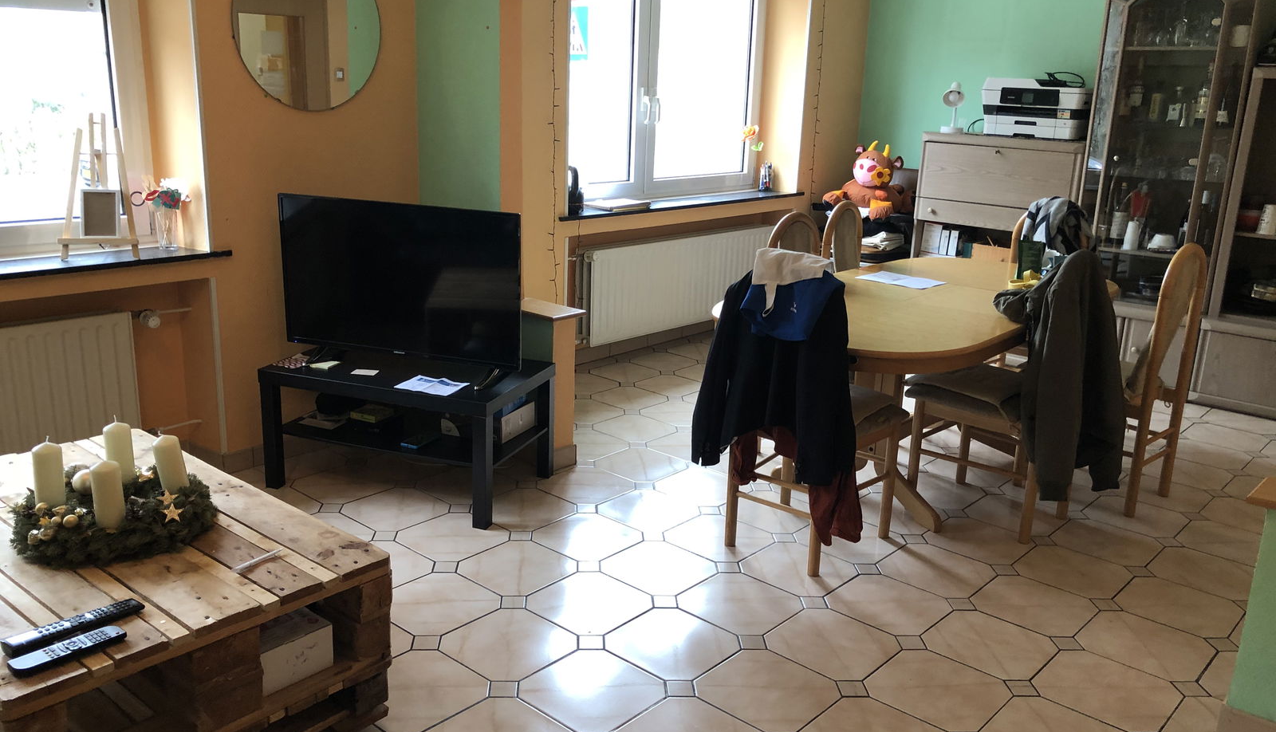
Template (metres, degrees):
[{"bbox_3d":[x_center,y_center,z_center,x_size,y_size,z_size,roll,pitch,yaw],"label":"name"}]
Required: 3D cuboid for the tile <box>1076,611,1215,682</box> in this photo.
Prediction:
[{"bbox_3d":[1.438,0.788,2.923,0.312,0.010,0.312,15,20,39],"label":"tile"}]

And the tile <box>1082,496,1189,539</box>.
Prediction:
[{"bbox_3d":[1.849,0.560,3.830,0.315,0.010,0.315,15,20,39],"label":"tile"}]

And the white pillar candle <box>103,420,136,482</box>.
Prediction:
[{"bbox_3d":[-1.271,0.216,2.547,0.062,0.145,0.062,-8,19,-27],"label":"white pillar candle"}]

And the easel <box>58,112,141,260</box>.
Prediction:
[{"bbox_3d":[-1.832,-0.611,3.497,0.250,0.474,0.250,-4,17,-19],"label":"easel"}]

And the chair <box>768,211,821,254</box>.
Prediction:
[{"bbox_3d":[0.792,-0.094,4.122,0.450,0.990,0.510,-14,22,-43],"label":"chair"}]

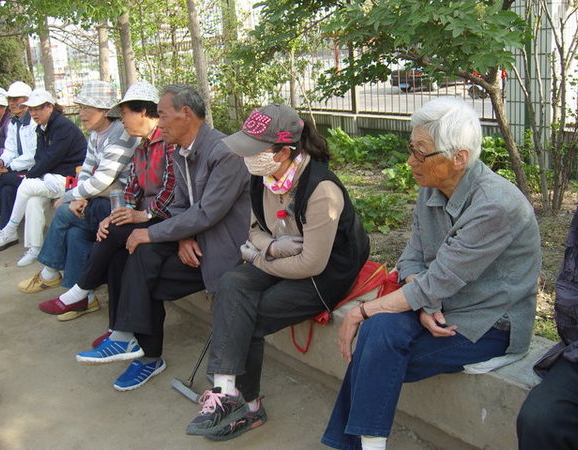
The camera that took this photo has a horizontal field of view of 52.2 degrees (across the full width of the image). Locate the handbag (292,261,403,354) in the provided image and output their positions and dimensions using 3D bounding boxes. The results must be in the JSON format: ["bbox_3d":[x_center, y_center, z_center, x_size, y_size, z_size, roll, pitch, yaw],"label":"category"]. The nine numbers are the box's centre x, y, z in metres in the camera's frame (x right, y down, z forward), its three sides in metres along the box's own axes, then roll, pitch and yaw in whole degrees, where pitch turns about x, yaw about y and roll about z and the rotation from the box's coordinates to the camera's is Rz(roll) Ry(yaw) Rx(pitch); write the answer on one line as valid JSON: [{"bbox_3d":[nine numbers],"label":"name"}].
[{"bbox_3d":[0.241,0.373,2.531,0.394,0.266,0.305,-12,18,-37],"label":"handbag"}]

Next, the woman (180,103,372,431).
[{"bbox_3d":[-0.016,0.136,2.125,0.709,1.113,0.492,-9,16,-27],"label":"woman"}]

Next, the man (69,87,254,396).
[{"bbox_3d":[-0.483,0.010,2.537,0.778,1.182,0.512,-11,17,-33],"label":"man"}]

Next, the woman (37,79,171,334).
[{"bbox_3d":[-0.849,-0.071,2.900,0.758,1.182,0.473,-12,18,-37],"label":"woman"}]

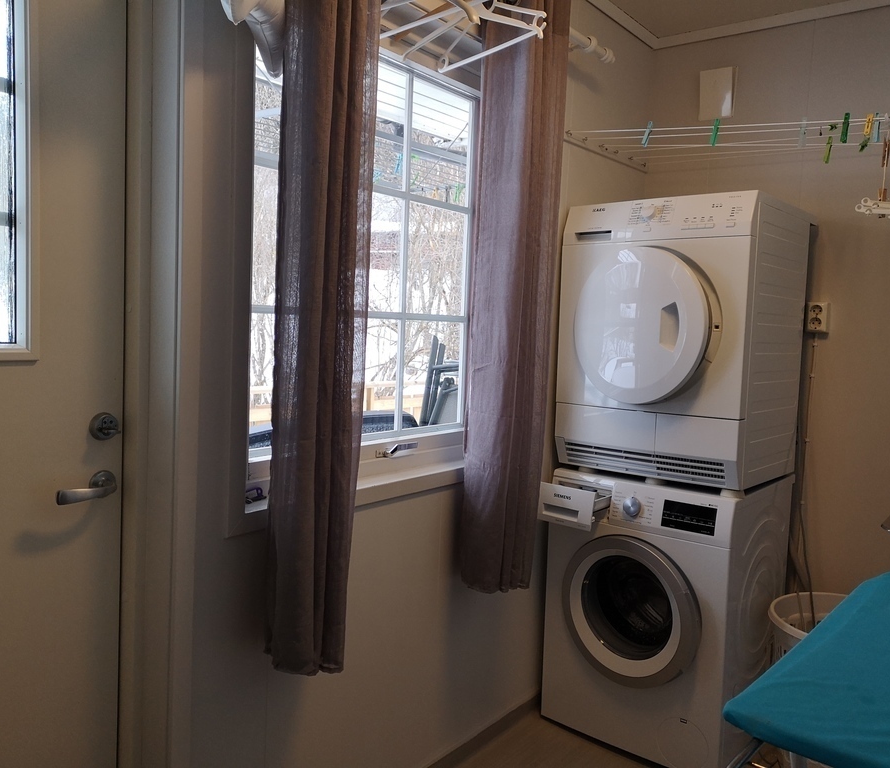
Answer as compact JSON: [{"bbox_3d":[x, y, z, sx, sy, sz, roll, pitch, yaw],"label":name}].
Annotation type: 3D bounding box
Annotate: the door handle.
[{"bbox_3d":[-0.631,0.189,1.417,0.058,0.053,0.137,5,5,37],"label":"door handle"}]

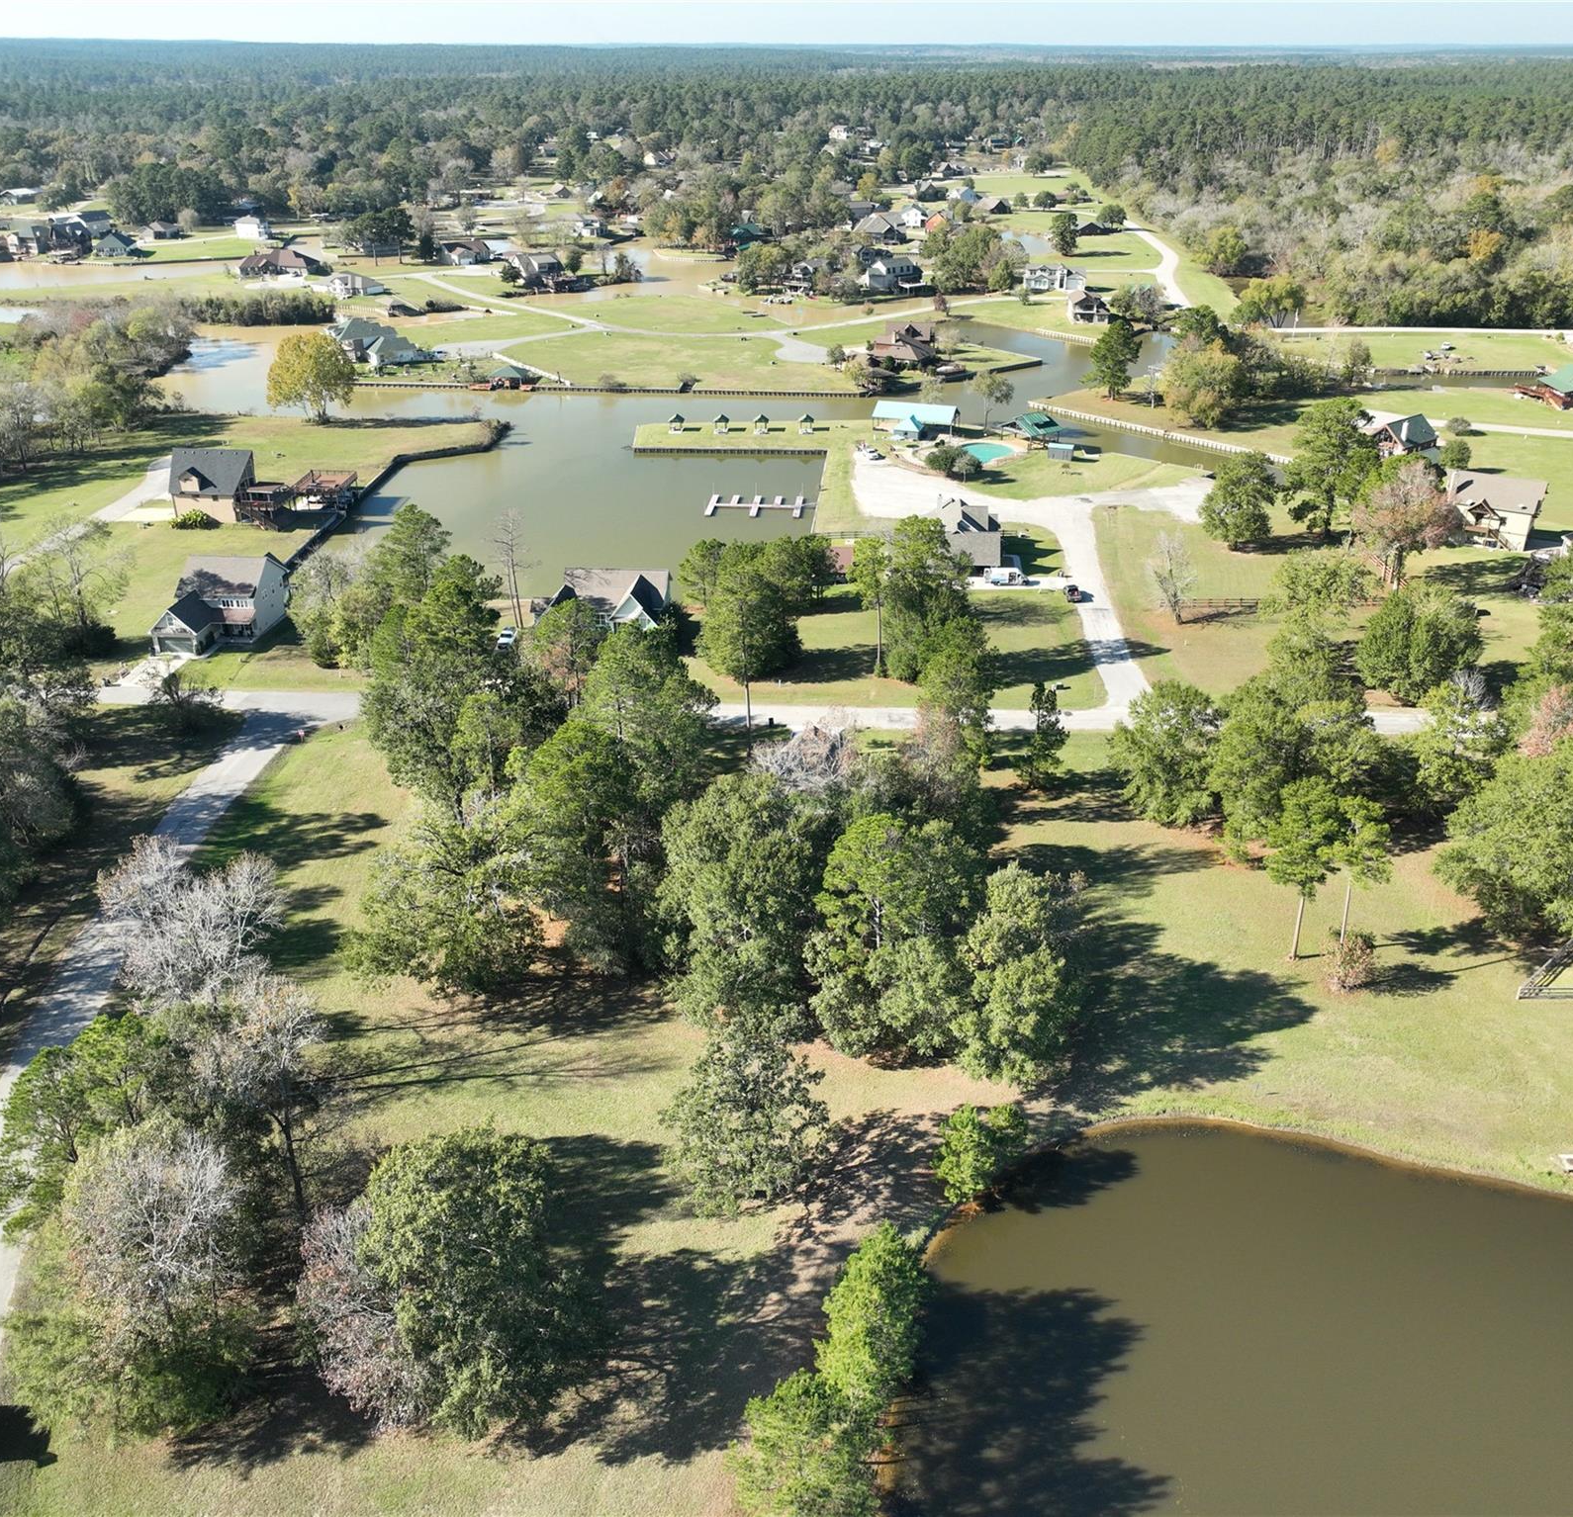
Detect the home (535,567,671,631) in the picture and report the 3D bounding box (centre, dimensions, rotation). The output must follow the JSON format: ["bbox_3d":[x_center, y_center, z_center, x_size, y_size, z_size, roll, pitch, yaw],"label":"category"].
[{"bbox_3d":[-26.980,-23.840,209.420,18.840,8.340,14.230,0,27,0],"label":"home"}]

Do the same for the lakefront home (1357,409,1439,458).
[{"bbox_3d":[130.350,-68.000,296.720,14.020,8.300,11.360,-22,34,-36],"label":"lakefront home"}]

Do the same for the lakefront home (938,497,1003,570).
[{"bbox_3d":[27.970,-37.170,234.560,13.250,9.130,17.170,0,27,0],"label":"lakefront home"}]

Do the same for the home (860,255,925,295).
[{"bbox_3d":[38.020,-170.390,495.240,16.790,9.380,13.820,-14,30,-25],"label":"home"}]

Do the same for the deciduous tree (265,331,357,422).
[{"bbox_3d":[-107.250,-86.180,317.170,19.990,19.990,19.990,0,27,0],"label":"deciduous tree"}]

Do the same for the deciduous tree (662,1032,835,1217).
[{"bbox_3d":[-2.970,28.200,108.450,12.920,14.860,12.920,0,27,0],"label":"deciduous tree"}]

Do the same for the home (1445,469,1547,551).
[{"bbox_3d":[126.100,-44.820,248.900,13.820,10.660,12.340,13,30,24],"label":"home"}]

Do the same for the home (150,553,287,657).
[{"bbox_3d":[-81.760,-23.200,203.440,13.370,10.660,17.730,2,27,4],"label":"home"}]

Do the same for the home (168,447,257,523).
[{"bbox_3d":[-104.140,-49.710,254.840,13.560,10.950,12.110,2,27,4],"label":"home"}]

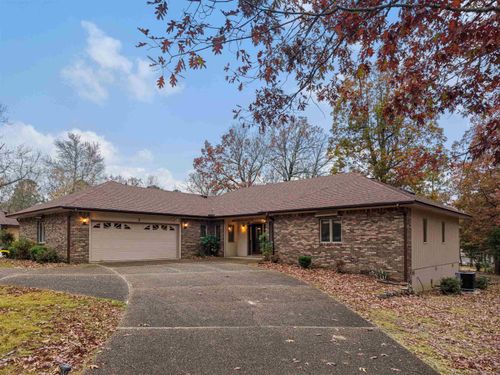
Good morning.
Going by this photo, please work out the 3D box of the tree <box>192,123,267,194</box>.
[{"bbox_3d":[-2.400,0.800,39.500,9.200,15.600,9.000,0,-8,0],"label":"tree"}]

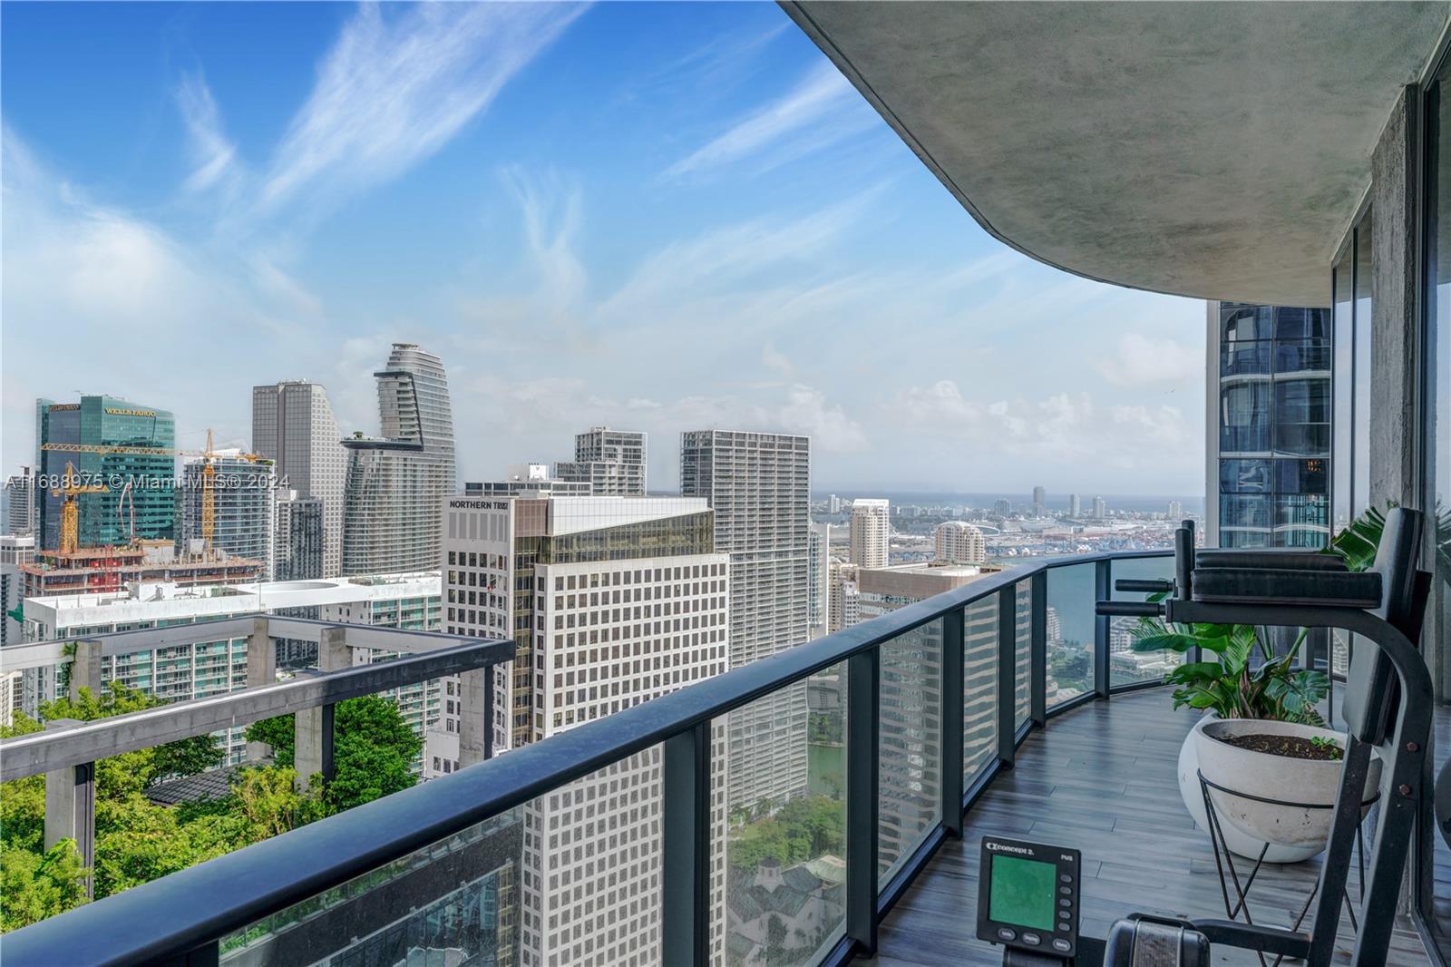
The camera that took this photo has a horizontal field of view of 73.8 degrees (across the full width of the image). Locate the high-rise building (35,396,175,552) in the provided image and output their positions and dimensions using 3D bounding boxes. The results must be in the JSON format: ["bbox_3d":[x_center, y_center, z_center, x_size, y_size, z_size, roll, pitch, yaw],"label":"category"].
[{"bbox_3d":[-345.000,54.892,538.000,48.000,198.000,45.000,0,0,23],"label":"high-rise building"}]

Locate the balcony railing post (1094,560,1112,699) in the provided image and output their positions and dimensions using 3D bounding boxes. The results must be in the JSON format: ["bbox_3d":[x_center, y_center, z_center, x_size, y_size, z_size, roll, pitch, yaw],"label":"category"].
[{"bbox_3d":[2.840,1.096,7.270,0.070,1.050,0.085,0,0,-41],"label":"balcony railing post"}]

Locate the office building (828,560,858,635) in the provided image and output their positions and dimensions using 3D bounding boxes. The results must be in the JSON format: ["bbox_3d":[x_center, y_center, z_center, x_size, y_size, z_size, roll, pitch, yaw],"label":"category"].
[{"bbox_3d":[92.000,108.603,740.000,27.000,92.000,25.000,0,0,33],"label":"office building"}]

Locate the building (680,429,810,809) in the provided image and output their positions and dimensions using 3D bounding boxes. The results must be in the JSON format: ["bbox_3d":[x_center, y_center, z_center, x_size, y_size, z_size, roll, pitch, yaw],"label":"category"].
[{"bbox_3d":[10.500,64.681,478.000,64.000,178.000,24.000,0,0,-41],"label":"building"}]

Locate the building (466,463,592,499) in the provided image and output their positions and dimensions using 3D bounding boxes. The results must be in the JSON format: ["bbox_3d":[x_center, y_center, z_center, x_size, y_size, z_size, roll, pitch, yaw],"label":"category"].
[{"bbox_3d":[-97.000,73.660,472.000,57.000,158.000,27.000,0,0,33],"label":"building"}]

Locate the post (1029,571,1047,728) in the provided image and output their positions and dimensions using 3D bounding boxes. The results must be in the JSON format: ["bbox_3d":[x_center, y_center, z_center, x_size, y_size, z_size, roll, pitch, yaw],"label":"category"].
[{"bbox_3d":[2.090,1.103,6.440,0.085,1.030,0.065,0,0,34],"label":"post"}]

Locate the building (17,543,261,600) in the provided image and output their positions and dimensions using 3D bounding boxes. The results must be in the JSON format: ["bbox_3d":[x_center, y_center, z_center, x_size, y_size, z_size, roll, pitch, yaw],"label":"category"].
[{"bbox_3d":[-181.500,85.067,303.500,32.000,136.000,60.000,0,0,41],"label":"building"}]

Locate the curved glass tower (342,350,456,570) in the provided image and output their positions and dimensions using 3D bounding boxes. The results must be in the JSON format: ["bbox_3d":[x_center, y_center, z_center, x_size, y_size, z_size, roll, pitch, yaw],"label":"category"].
[{"bbox_3d":[-225.000,28.349,668.000,27.000,249.000,75.000,0,0,31],"label":"curved glass tower"}]

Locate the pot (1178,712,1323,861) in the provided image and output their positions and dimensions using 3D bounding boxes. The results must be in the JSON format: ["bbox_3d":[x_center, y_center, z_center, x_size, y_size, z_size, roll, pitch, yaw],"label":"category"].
[{"bbox_3d":[2.400,1.335,4.260,0.800,0.530,0.800,0,0,0],"label":"pot"}]

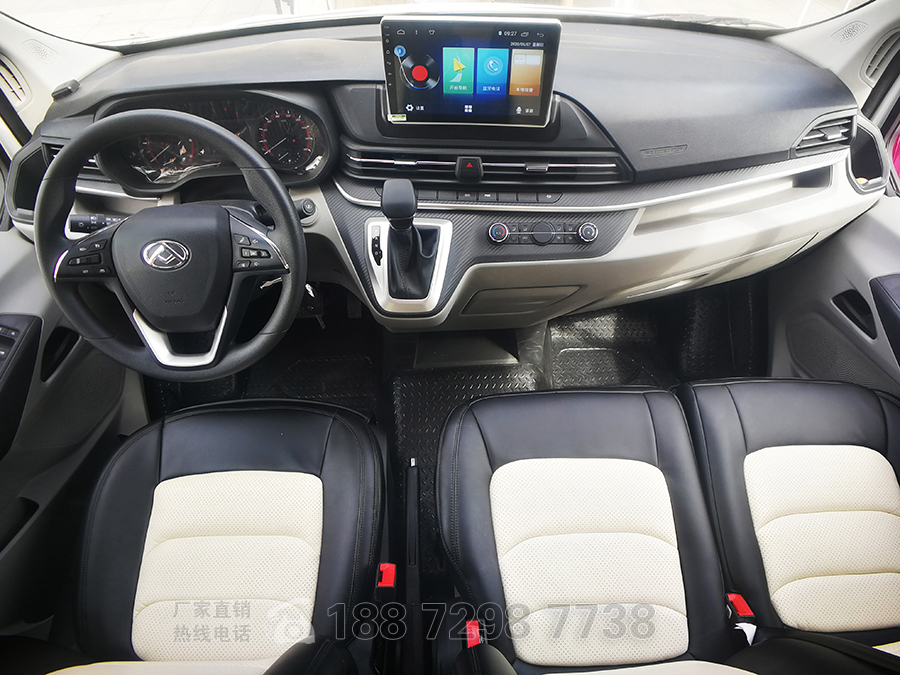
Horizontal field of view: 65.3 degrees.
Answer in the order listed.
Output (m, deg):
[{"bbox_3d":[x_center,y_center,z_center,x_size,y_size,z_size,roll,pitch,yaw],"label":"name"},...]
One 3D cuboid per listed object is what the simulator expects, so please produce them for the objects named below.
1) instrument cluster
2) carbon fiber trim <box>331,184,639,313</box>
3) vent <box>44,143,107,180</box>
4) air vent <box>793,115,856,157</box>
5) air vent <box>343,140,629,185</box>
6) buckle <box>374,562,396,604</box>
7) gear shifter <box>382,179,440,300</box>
[{"bbox_3d":[-0.388,-0.332,1.188,0.335,0.140,0.080,-1,31,0],"label":"instrument cluster"},{"bbox_3d":[0.050,-0.162,1.233,0.515,0.225,0.080,1,21,2],"label":"carbon fiber trim"},{"bbox_3d":[-0.639,-0.300,1.198,0.105,0.070,0.045,6,36,6],"label":"vent"},{"bbox_3d":[0.641,-0.343,1.198,0.105,0.070,0.045,-11,37,-8],"label":"air vent"},{"bbox_3d":[0.064,-0.297,1.198,0.465,0.073,0.055,2,41,3],"label":"air vent"},{"bbox_3d":[-0.107,0.409,1.162,0.030,0.075,0.042,-1,61,0],"label":"buckle"},{"bbox_3d":[-0.065,-0.160,1.156,0.085,0.230,0.125,-1,41,0],"label":"gear shifter"}]

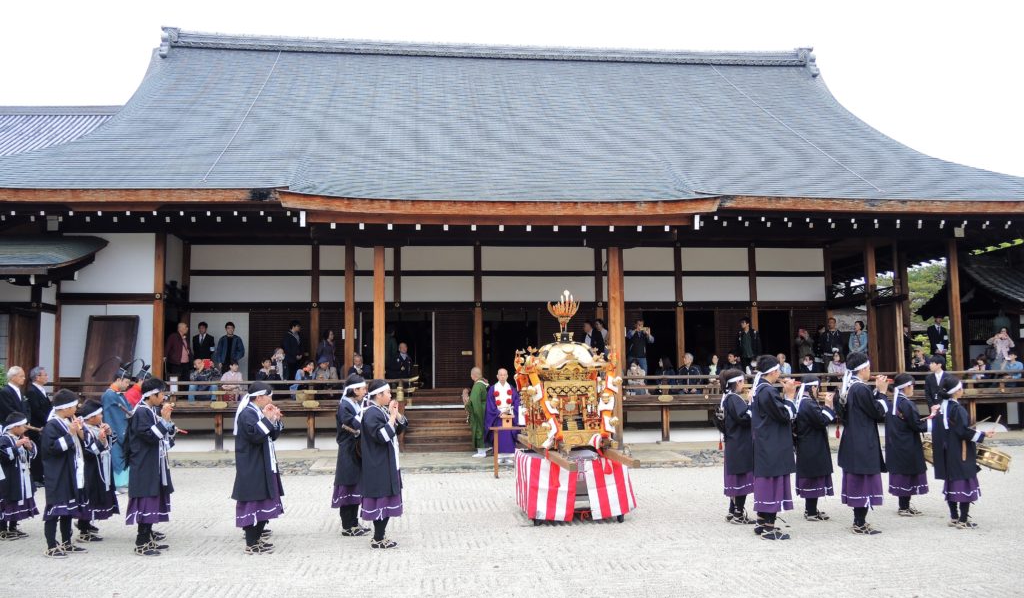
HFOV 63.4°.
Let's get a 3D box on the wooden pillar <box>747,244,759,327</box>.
[{"bbox_3d":[5.975,0.462,20.446,0.185,3.474,0.185,0,-5,-7],"label":"wooden pillar"}]

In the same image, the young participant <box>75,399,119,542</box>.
[{"bbox_3d":[-4.153,1.672,8.259,0.420,1.336,0.430,0,-5,-6],"label":"young participant"}]

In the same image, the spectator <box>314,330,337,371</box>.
[{"bbox_3d":[-4.239,1.445,18.797,0.480,1.507,0.360,3,-7,-37],"label":"spectator"}]

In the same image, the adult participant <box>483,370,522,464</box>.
[{"bbox_3d":[-0.130,2.009,14.347,0.620,1.604,0.500,0,-5,-5],"label":"adult participant"}]

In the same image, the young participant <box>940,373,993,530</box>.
[{"bbox_3d":[4.497,1.508,8.215,0.420,1.460,0.430,0,-5,-7],"label":"young participant"}]

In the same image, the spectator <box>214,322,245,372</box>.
[{"bbox_3d":[-6.268,1.343,18.331,0.620,1.672,0.360,0,-5,-8],"label":"spectator"}]

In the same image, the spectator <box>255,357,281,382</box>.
[{"bbox_3d":[-4.785,1.578,16.192,0.500,0.827,0.600,1,-5,-20],"label":"spectator"}]

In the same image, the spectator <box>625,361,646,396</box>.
[{"bbox_3d":[2.622,1.657,17.588,0.470,0.720,0.550,0,-5,-7],"label":"spectator"}]

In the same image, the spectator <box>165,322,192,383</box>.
[{"bbox_3d":[-7.520,1.331,18.660,0.420,1.643,0.550,-6,-7,45],"label":"spectator"}]

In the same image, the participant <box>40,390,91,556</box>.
[{"bbox_3d":[-3.939,1.520,7.340,0.390,1.419,0.420,0,-5,-6],"label":"participant"}]

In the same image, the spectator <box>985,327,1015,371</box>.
[{"bbox_3d":[11.598,1.384,19.569,0.600,1.423,0.450,-4,-6,36],"label":"spectator"}]

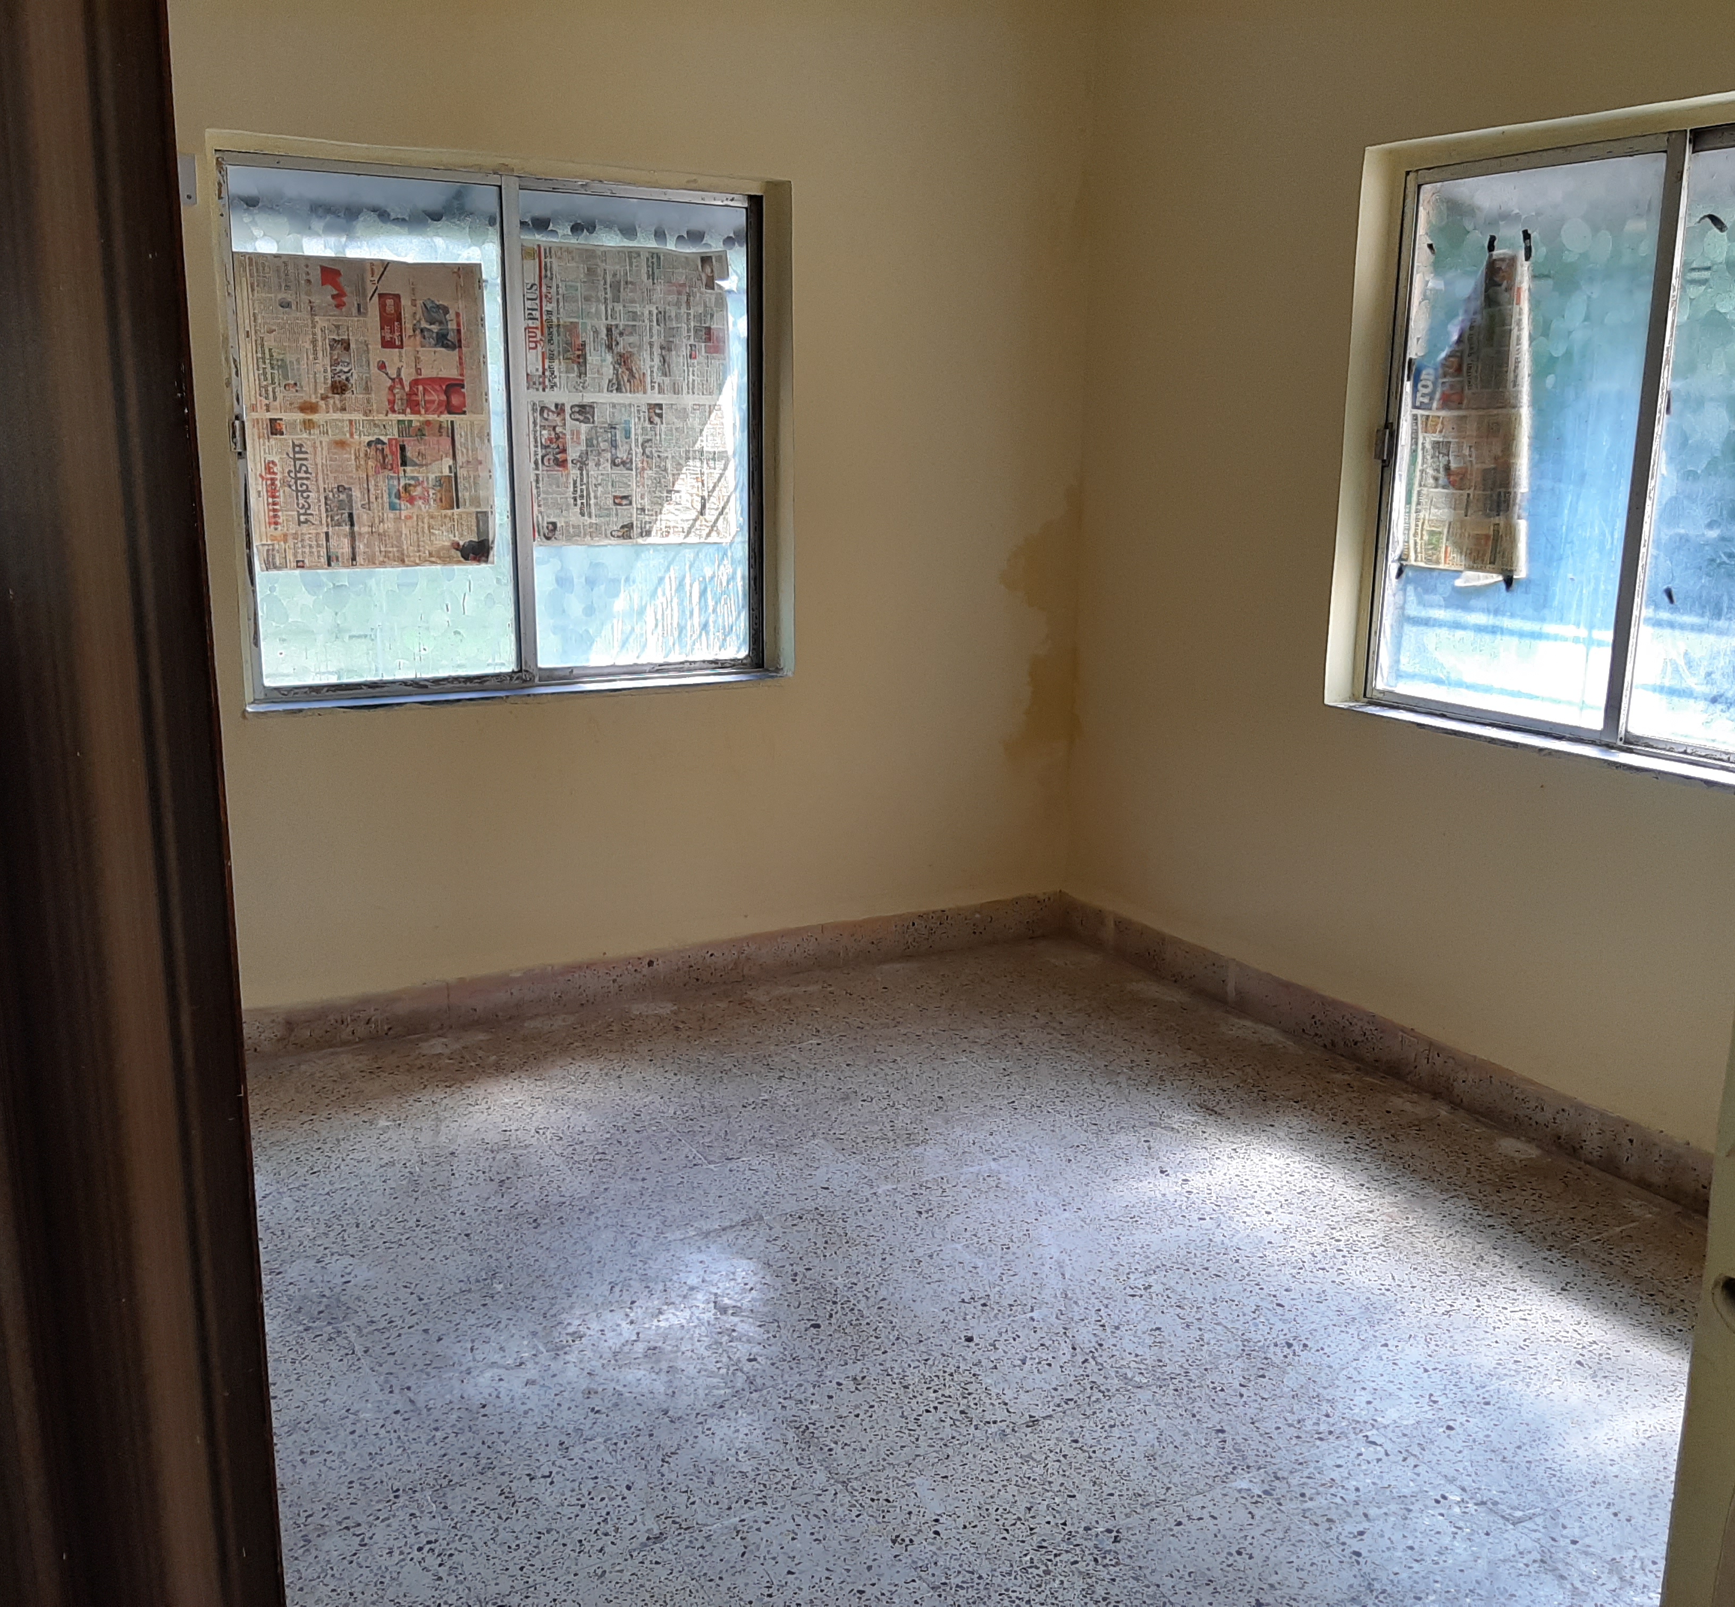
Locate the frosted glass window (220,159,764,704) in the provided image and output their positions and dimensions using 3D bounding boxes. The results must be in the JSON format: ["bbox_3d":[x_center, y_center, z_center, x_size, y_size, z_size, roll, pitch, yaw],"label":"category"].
[{"bbox_3d":[-0.845,-0.879,3.873,1.278,1.173,0.080,-6,14,-29],"label":"frosted glass window"}]

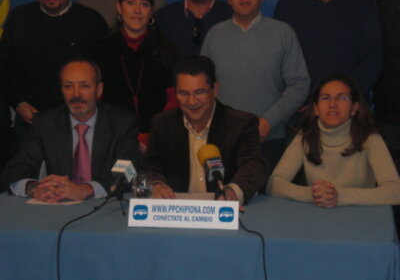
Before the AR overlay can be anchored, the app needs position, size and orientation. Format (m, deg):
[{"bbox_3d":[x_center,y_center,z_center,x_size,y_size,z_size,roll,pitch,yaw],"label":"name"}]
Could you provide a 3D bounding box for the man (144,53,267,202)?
[{"bbox_3d":[0.020,0.300,4.120,0.540,1.270,0.760,2,9,11],"label":"man"}]

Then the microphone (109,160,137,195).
[{"bbox_3d":[-0.305,0.147,3.810,0.062,0.062,0.165,8,54,27],"label":"microphone"}]

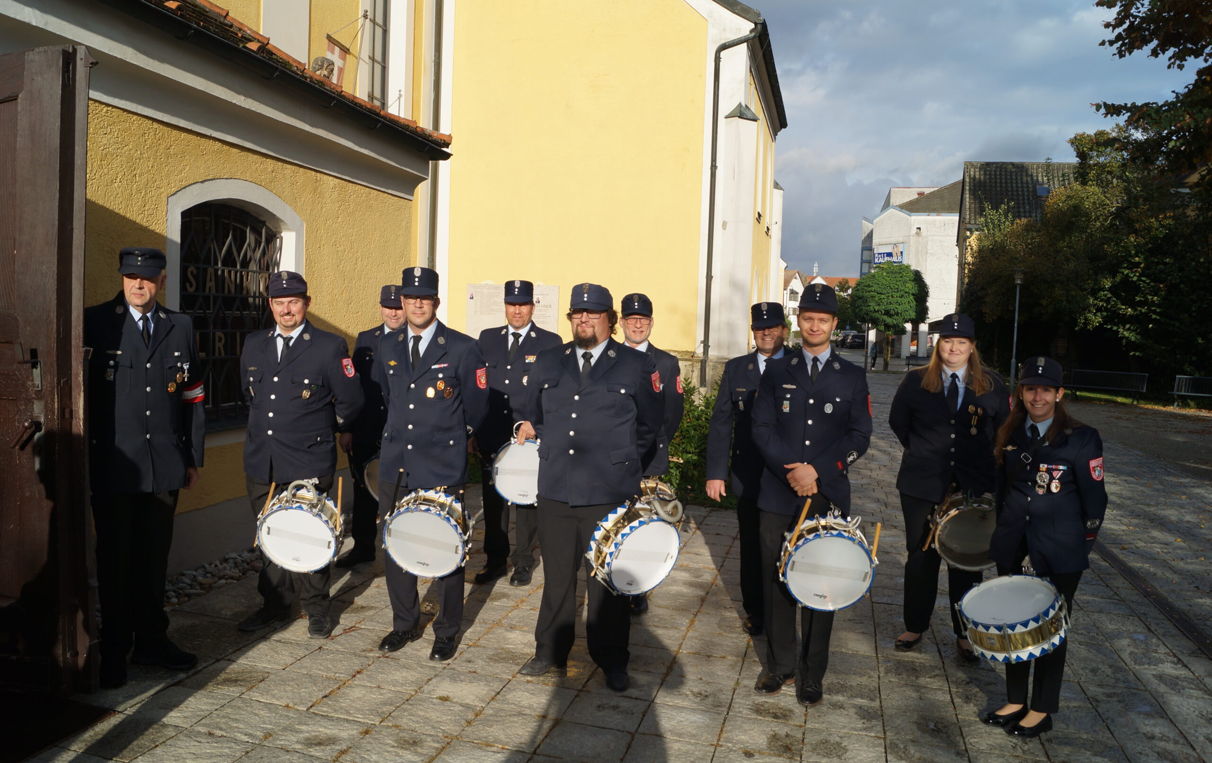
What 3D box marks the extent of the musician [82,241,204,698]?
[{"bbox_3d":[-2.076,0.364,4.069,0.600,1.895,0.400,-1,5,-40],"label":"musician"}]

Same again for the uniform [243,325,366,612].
[{"bbox_3d":[-1.594,0.459,4.696,0.620,1.550,0.420,3,4,12],"label":"uniform"}]

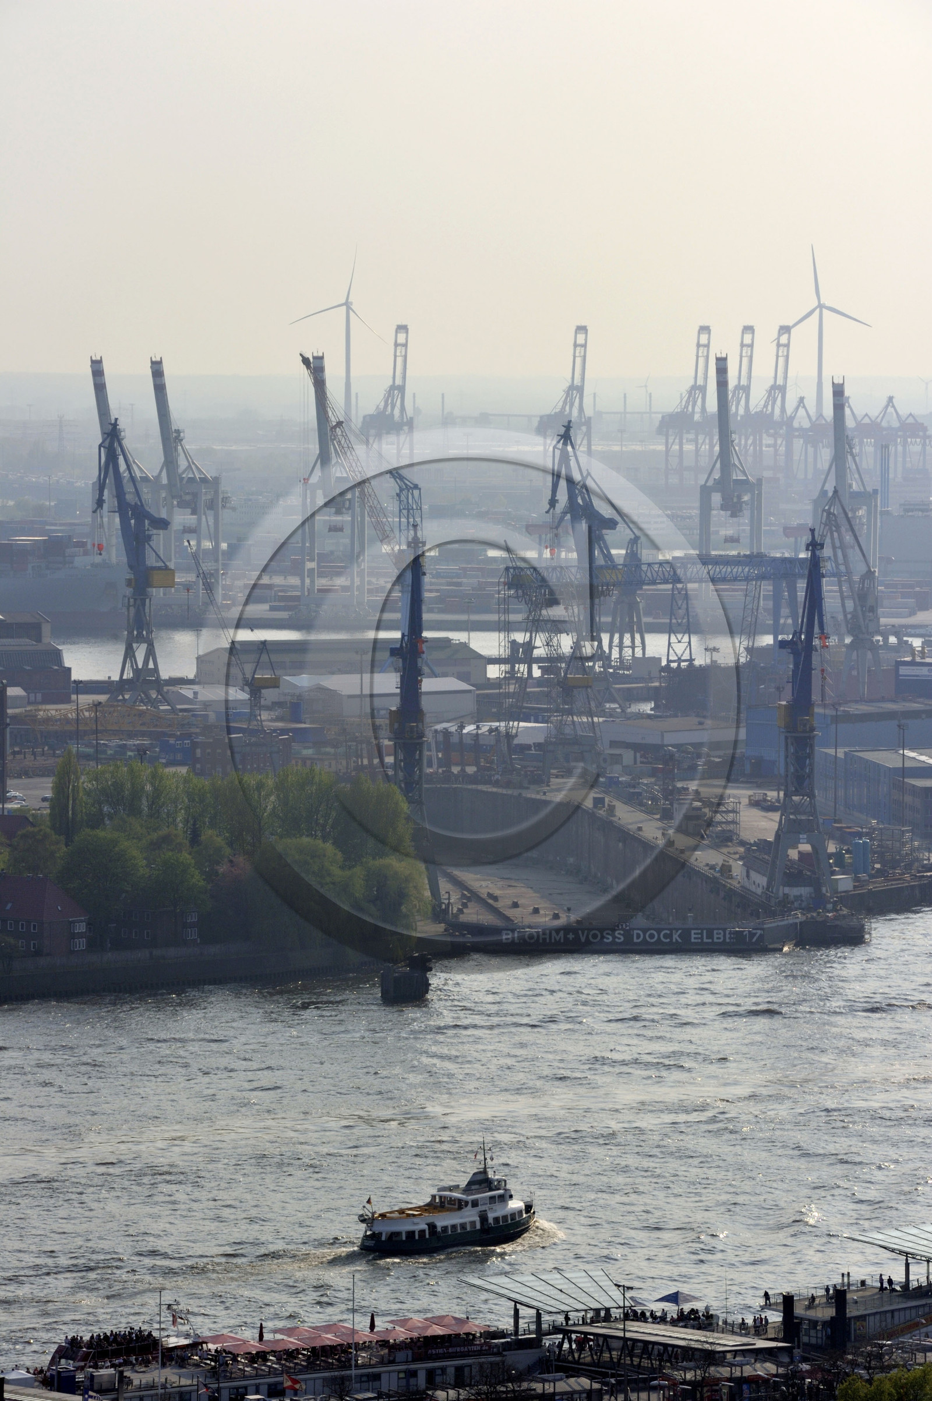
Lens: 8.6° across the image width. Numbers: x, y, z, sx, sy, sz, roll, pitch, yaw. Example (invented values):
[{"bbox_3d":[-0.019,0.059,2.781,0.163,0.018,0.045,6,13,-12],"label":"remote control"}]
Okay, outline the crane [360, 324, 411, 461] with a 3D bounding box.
[{"bbox_3d":[-56.734,-205.512,4386.697,26.000,117.000,58.000,-1,3,-17],"label":"crane"}]

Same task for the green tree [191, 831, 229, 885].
[{"bbox_3d":[-44.860,30.730,1088.000,7.500,15.500,7.500,0,3,0],"label":"green tree"}]

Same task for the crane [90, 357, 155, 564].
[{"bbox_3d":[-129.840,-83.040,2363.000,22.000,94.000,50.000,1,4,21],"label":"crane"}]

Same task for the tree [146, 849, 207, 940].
[{"bbox_3d":[-48.367,32.471,1040.000,10.200,15.400,10.000,0,3,0],"label":"tree"}]

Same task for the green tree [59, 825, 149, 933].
[{"bbox_3d":[-61.600,31.050,1052.000,15.300,19.000,15.300,0,3,0],"label":"green tree"}]

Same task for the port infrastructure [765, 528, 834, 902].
[{"bbox_3d":[60.261,2.463,1120.000,11.000,67.000,14.500,-2,4,-27],"label":"port infrastructure"}]

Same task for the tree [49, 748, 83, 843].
[{"bbox_3d":[-79.155,19.472,1230.000,6.600,20.200,6.500,0,3,0],"label":"tree"}]

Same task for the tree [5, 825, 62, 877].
[{"bbox_3d":[-75.170,30.150,1085.000,10.200,17.000,10.200,0,3,0],"label":"tree"}]

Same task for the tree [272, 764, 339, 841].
[{"bbox_3d":[-31.533,22.463,1219.444,13.100,19.700,13.000,0,3,0],"label":"tree"}]

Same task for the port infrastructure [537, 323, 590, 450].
[{"bbox_3d":[68.935,-207.632,4426.697,26.000,117.000,58.000,-1,3,-17],"label":"port infrastructure"}]

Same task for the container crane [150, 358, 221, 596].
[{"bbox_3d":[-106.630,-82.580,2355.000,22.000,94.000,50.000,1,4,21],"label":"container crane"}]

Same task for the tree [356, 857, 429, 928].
[{"bbox_3d":[-12.782,33.917,1084.624,12.800,13.300,12.500,0,3,0],"label":"tree"}]

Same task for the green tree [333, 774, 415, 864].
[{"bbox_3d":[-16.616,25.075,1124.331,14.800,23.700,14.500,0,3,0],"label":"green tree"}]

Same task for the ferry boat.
[{"bbox_3d":[-2.280,58.940,740.000,7.000,11.200,27.000,3,5,44],"label":"ferry boat"}]

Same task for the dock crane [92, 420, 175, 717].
[{"bbox_3d":[-91.849,-37.755,1724.000,22.500,79.500,15.000,1,3,10],"label":"dock crane"}]

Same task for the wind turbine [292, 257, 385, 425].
[{"bbox_3d":[-116.760,-319.842,5700.000,94.000,196.000,14.000,1,3,20],"label":"wind turbine"}]

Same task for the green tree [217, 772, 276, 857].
[{"bbox_3d":[-42.727,23.421,1214.469,10.900,18.800,10.900,0,3,0],"label":"green tree"}]

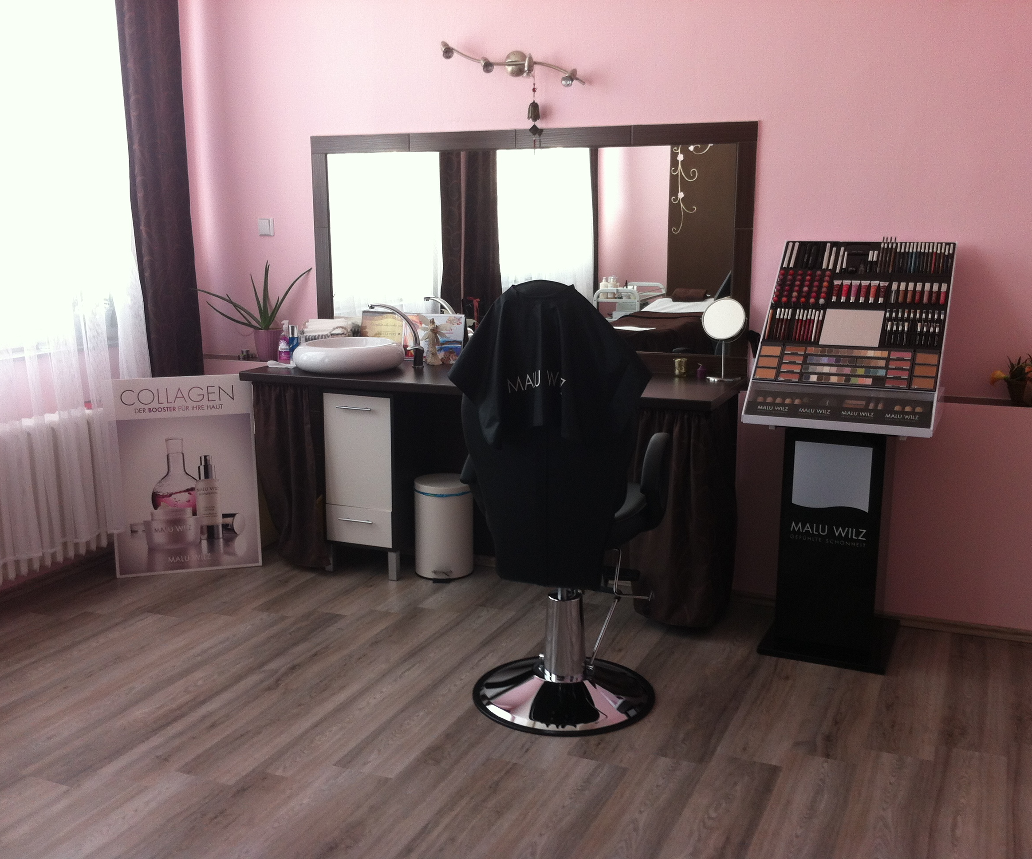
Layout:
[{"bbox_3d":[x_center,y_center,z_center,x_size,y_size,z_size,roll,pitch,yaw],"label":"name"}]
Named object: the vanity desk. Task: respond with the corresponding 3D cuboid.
[{"bbox_3d":[-0.104,0.221,4.719,1.943,0.885,0.630,4,11,22],"label":"vanity desk"}]

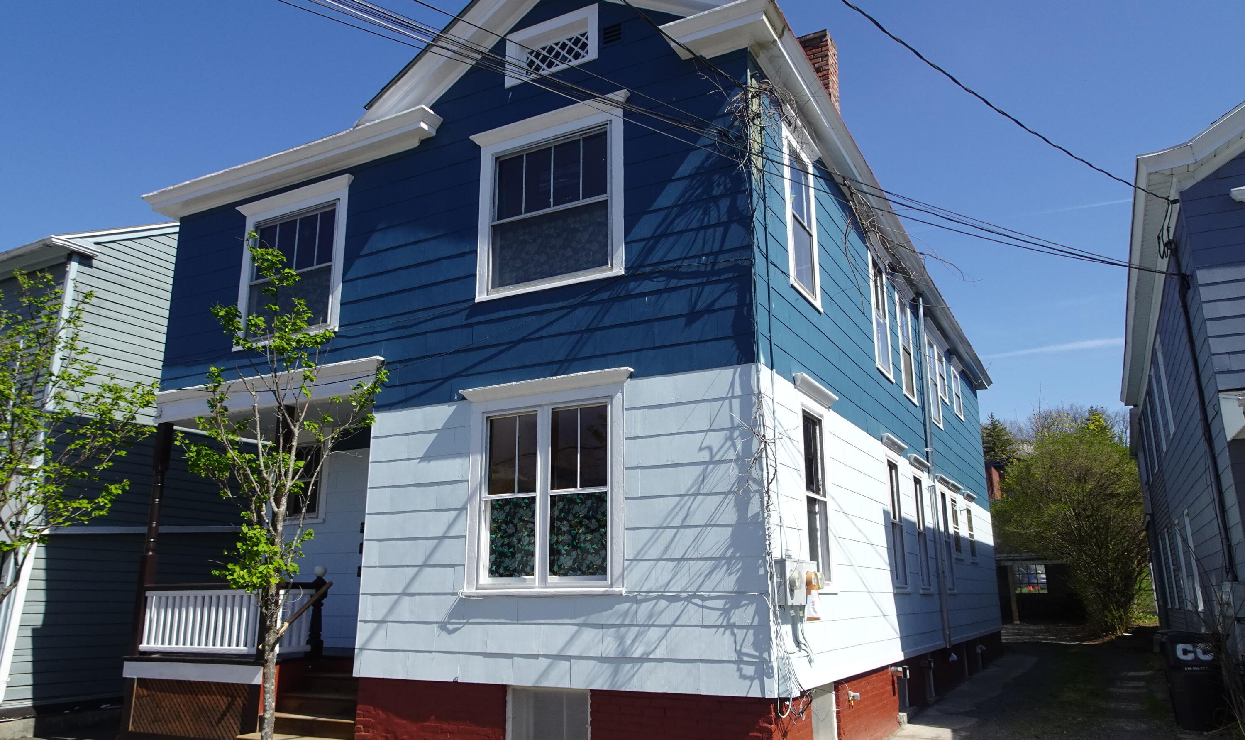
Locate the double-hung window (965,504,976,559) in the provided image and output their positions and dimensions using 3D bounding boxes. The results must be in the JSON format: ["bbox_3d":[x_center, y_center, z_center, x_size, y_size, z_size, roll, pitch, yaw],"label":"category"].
[{"bbox_3d":[7.088,3.316,17.624,0.100,1.040,0.770,-8,-16,28],"label":"double-hung window"}]

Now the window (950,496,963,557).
[{"bbox_3d":[6.050,2.858,15.717,0.100,1.000,0.740,-8,-17,28],"label":"window"}]

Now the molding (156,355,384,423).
[{"bbox_3d":[-4.272,0.272,10.168,3.800,0.360,0.200,-8,-16,27],"label":"molding"}]

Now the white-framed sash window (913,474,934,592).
[{"bbox_3d":[4.482,2.434,12.887,0.110,1.710,0.940,-8,-16,28],"label":"white-framed sash window"}]

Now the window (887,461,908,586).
[{"bbox_3d":[3.610,2.012,11.392,0.100,1.680,0.750,-8,-17,28],"label":"window"}]

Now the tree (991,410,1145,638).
[{"bbox_3d":[13.185,4.461,25.300,4.600,6.400,4.600,-8,-16,26],"label":"tree"}]

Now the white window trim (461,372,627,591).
[{"bbox_3d":[-0.762,1.087,8.089,1.840,1.970,0.130,-8,-16,26],"label":"white window trim"}]

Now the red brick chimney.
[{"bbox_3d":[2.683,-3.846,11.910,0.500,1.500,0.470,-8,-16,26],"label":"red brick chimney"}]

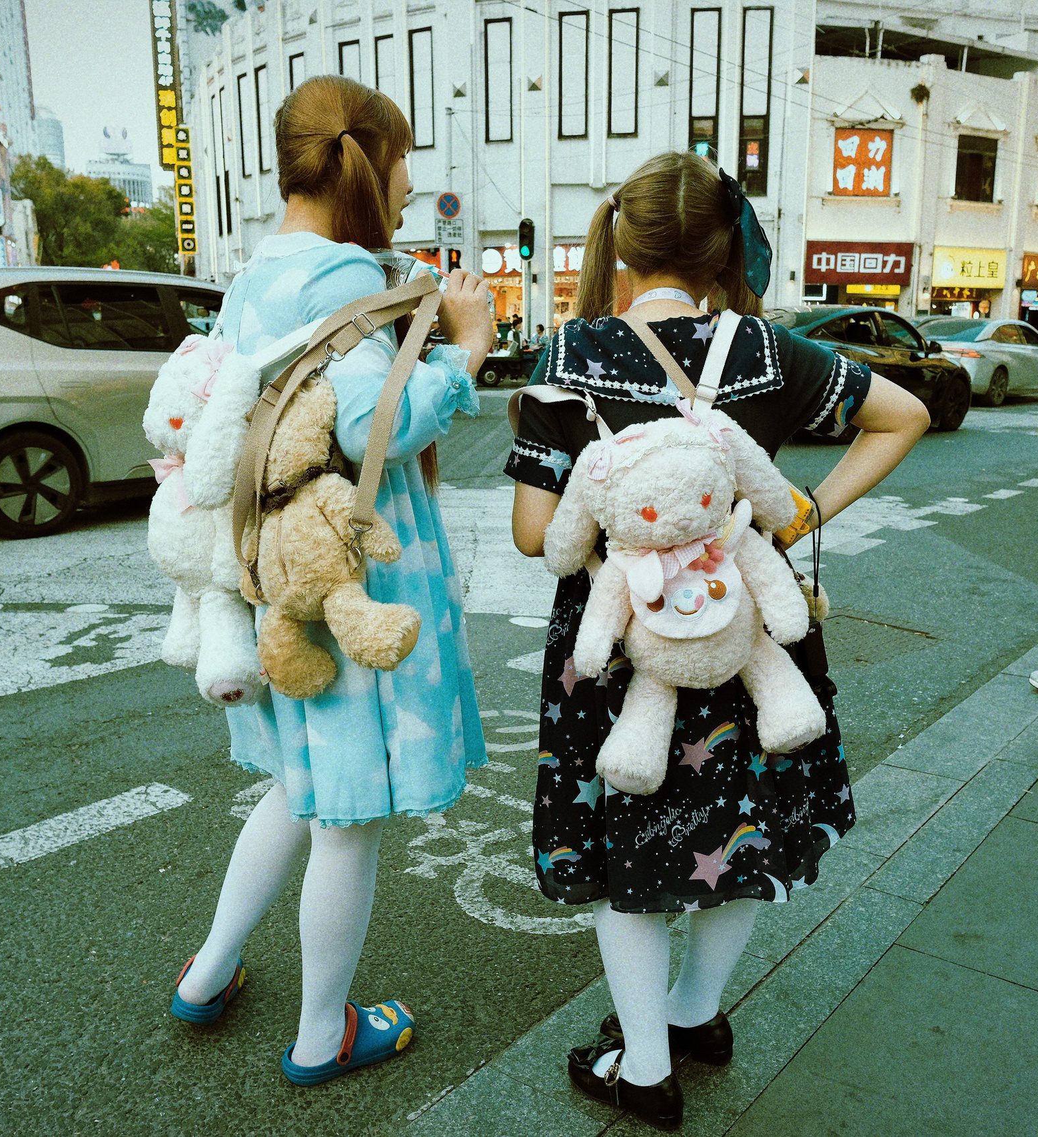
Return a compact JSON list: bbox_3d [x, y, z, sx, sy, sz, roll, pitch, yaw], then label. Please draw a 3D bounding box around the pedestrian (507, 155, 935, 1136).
[{"bbox_3d":[0.286,0.122,1.926,0.660,1.530,0.420,-2,12,-10],"label":"pedestrian"}]

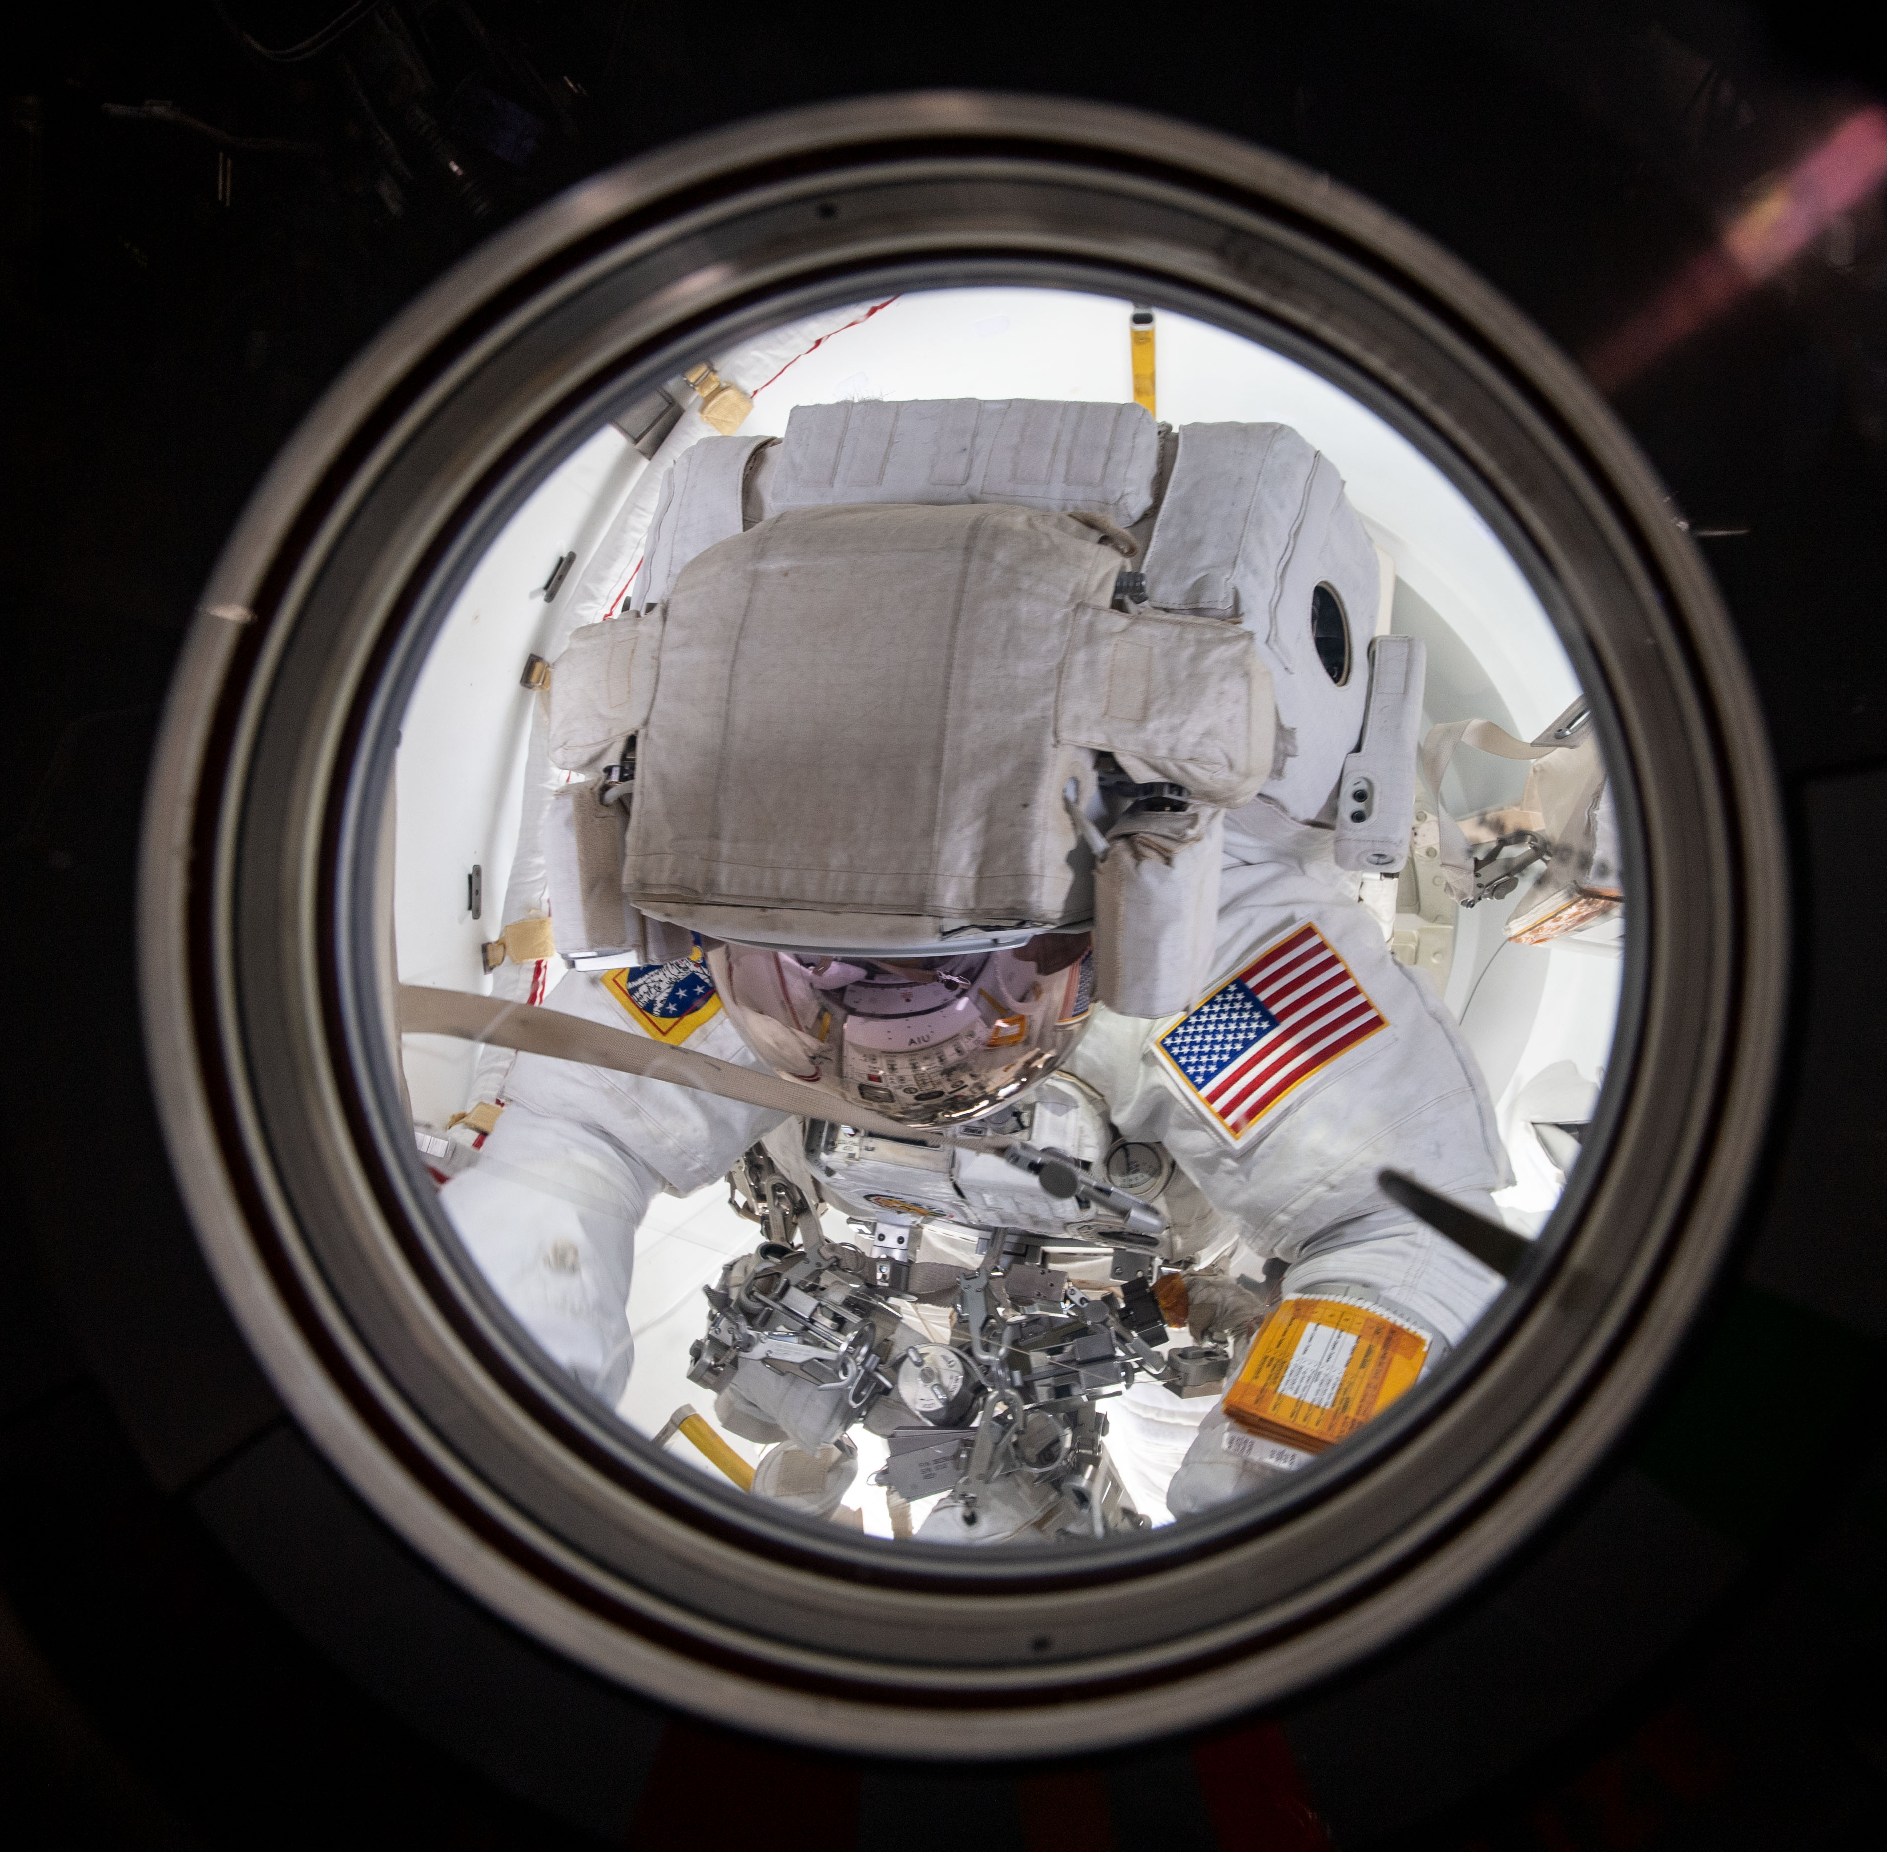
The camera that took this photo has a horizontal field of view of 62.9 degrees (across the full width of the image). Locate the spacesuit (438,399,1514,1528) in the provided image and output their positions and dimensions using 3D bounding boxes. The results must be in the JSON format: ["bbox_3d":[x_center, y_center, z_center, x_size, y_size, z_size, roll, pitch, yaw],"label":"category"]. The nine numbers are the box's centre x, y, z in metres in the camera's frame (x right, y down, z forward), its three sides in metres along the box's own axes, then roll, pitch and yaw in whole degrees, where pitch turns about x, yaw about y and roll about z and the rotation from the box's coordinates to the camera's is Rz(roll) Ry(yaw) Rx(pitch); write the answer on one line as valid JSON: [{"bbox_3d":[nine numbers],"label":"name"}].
[{"bbox_3d":[0.098,0.294,1.918,1.000,0.880,1.800,1,-27,12],"label":"spacesuit"}]

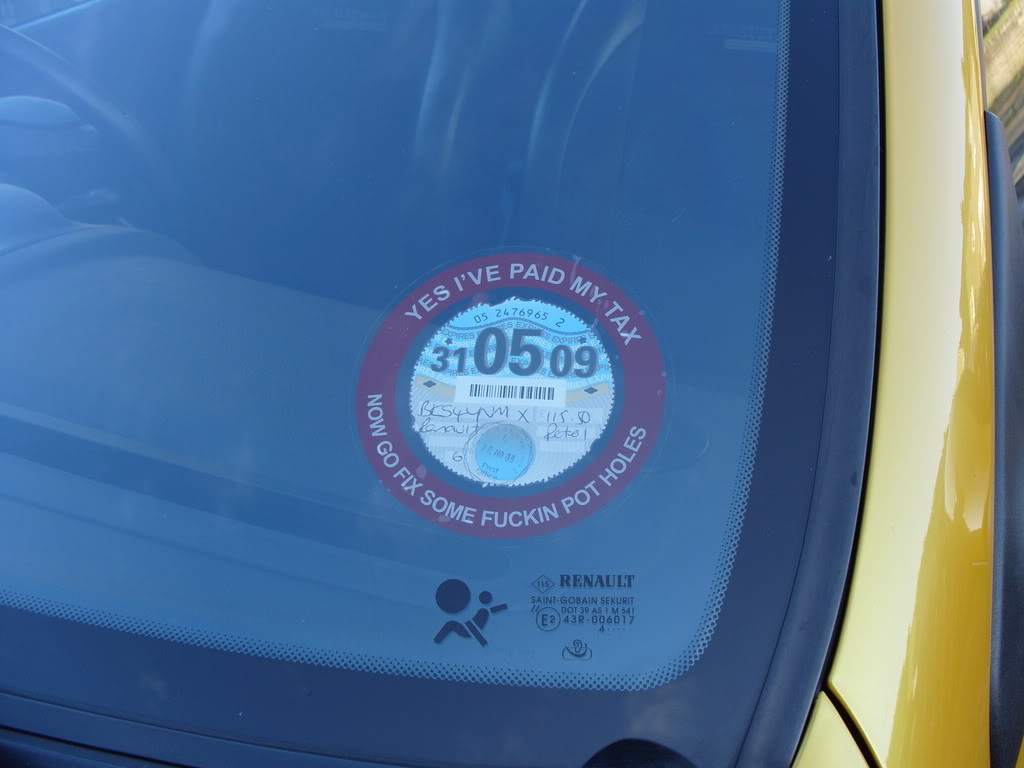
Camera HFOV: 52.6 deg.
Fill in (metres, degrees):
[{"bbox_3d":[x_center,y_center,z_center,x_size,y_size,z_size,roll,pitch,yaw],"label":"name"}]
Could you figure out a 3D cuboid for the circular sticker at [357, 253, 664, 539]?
[{"bbox_3d":[-0.001,0.001,0.382,0.115,0.002,0.115,6,67,10],"label":"circular sticker"}]

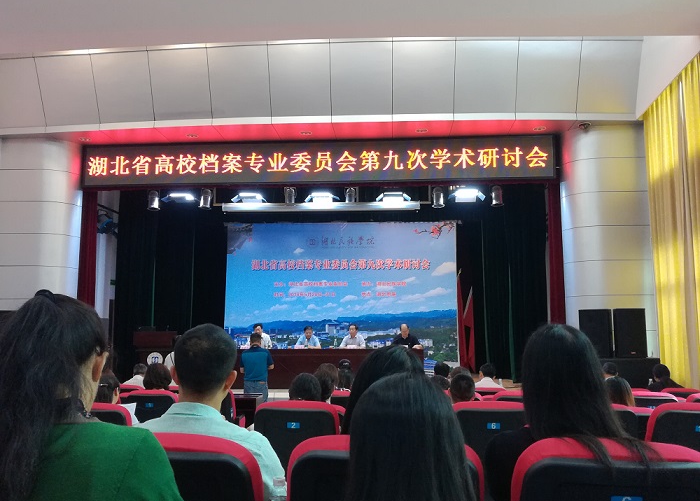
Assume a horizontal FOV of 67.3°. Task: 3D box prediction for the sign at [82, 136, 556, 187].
[{"bbox_3d":[-0.559,-1.477,8.777,7.870,0.690,0.160,-1,-7,3],"label":"sign"}]

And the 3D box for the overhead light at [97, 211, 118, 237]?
[{"bbox_3d":[-4.604,-0.533,10.003,0.420,0.450,0.360,2,-7,-14],"label":"overhead light"}]

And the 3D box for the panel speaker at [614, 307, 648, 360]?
[{"bbox_3d":[3.944,1.169,7.406,0.410,0.680,0.380,-3,-7,21],"label":"panel speaker"}]

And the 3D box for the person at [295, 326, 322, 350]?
[{"bbox_3d":[-0.828,2.066,10.179,0.520,1.177,0.720,0,-7,3],"label":"person"}]

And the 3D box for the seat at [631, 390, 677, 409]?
[{"bbox_3d":[2.619,1.742,4.790,0.560,0.970,0.640,0,-8,3],"label":"seat"}]

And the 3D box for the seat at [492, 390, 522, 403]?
[{"bbox_3d":[1.513,1.754,4.870,0.560,0.970,0.640,0,-8,3],"label":"seat"}]

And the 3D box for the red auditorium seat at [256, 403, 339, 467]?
[{"bbox_3d":[-0.276,1.369,3.177,0.560,1.000,0.660,0,-7,3],"label":"red auditorium seat"}]

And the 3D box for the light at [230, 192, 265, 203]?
[{"bbox_3d":[-1.862,-0.931,9.694,0.630,0.280,0.340,-1,-7,3],"label":"light"}]

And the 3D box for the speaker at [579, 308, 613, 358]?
[{"bbox_3d":[3.752,1.272,8.032,0.470,0.730,0.450,-3,-9,23],"label":"speaker"}]

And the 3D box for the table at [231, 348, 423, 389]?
[{"bbox_3d":[-0.395,2.214,9.876,3.500,0.730,0.580,-1,-7,3],"label":"table"}]

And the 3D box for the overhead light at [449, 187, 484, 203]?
[{"bbox_3d":[2.100,-0.995,9.479,0.640,0.280,0.340,-1,-7,3],"label":"overhead light"}]

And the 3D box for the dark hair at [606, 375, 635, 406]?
[{"bbox_3d":[1.996,1.066,3.880,0.210,0.280,0.220,0,-8,3],"label":"dark hair"}]

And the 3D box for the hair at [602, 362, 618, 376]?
[{"bbox_3d":[3.022,1.386,6.100,0.170,0.170,0.200,0,-7,3],"label":"hair"}]

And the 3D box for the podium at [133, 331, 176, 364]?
[{"bbox_3d":[-3.625,2.048,9.734,0.750,1.104,0.520,0,-7,3],"label":"podium"}]

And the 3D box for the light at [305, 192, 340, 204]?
[{"bbox_3d":[-0.512,-0.924,9.617,0.620,0.280,0.340,-1,-7,3],"label":"light"}]

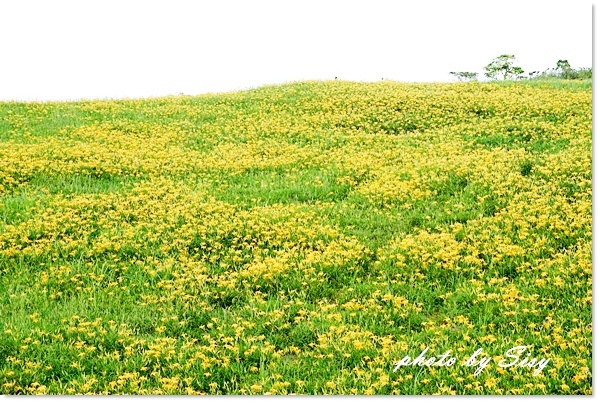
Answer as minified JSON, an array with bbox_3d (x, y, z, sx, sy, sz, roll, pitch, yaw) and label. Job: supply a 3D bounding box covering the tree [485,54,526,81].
[{"bbox_3d":[12.691,-8.161,85.000,2.500,1.950,2.400,0,2,0],"label":"tree"}]

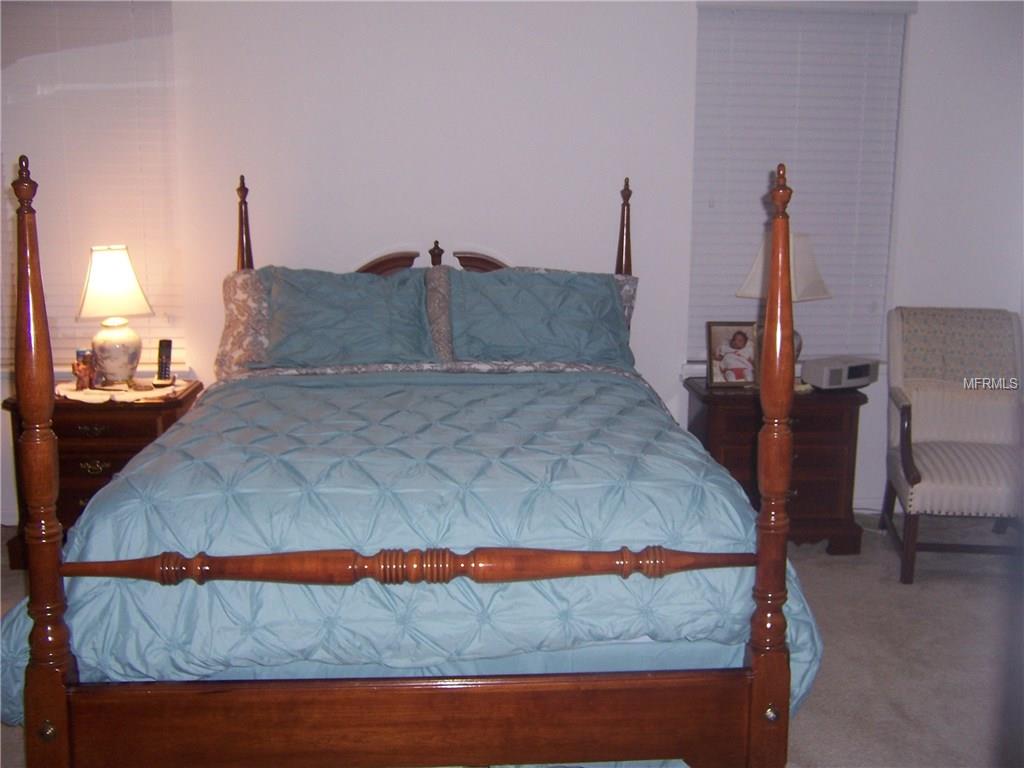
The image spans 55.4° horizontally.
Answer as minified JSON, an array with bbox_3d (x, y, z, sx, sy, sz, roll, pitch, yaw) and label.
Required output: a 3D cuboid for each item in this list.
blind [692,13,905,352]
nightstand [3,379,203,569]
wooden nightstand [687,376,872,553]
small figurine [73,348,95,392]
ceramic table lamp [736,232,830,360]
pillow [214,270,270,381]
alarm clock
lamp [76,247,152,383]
[{"bbox_3d":[1.236,-0.852,4.262,0.902,1.523,0.055,0,9,-3],"label":"blind"},{"bbox_3d":[-1.648,0.358,4.003,0.655,0.655,0.430,0,9,-3],"label":"nightstand"},{"bbox_3d":[1.094,0.340,4.158,0.655,0.655,0.430,0,9,-3],"label":"wooden nightstand"},{"bbox_3d":[-1.736,-0.059,3.960,0.085,0.165,0.070,-3,10,-18],"label":"small figurine"},{"bbox_3d":[1.134,-0.308,4.087,0.275,0.645,0.275,9,13,41],"label":"ceramic table lamp"},{"bbox_3d":[-0.788,-0.246,3.946,0.780,0.450,0.180,0,-9,-3],"label":"pillow"},{"bbox_3d":[1.401,-0.046,4.175,0.275,0.100,0.145,-4,10,-22],"label":"alarm clock"},{"bbox_3d":[-1.639,-0.281,4.030,0.280,0.575,0.280,-2,10,-11],"label":"lamp"}]

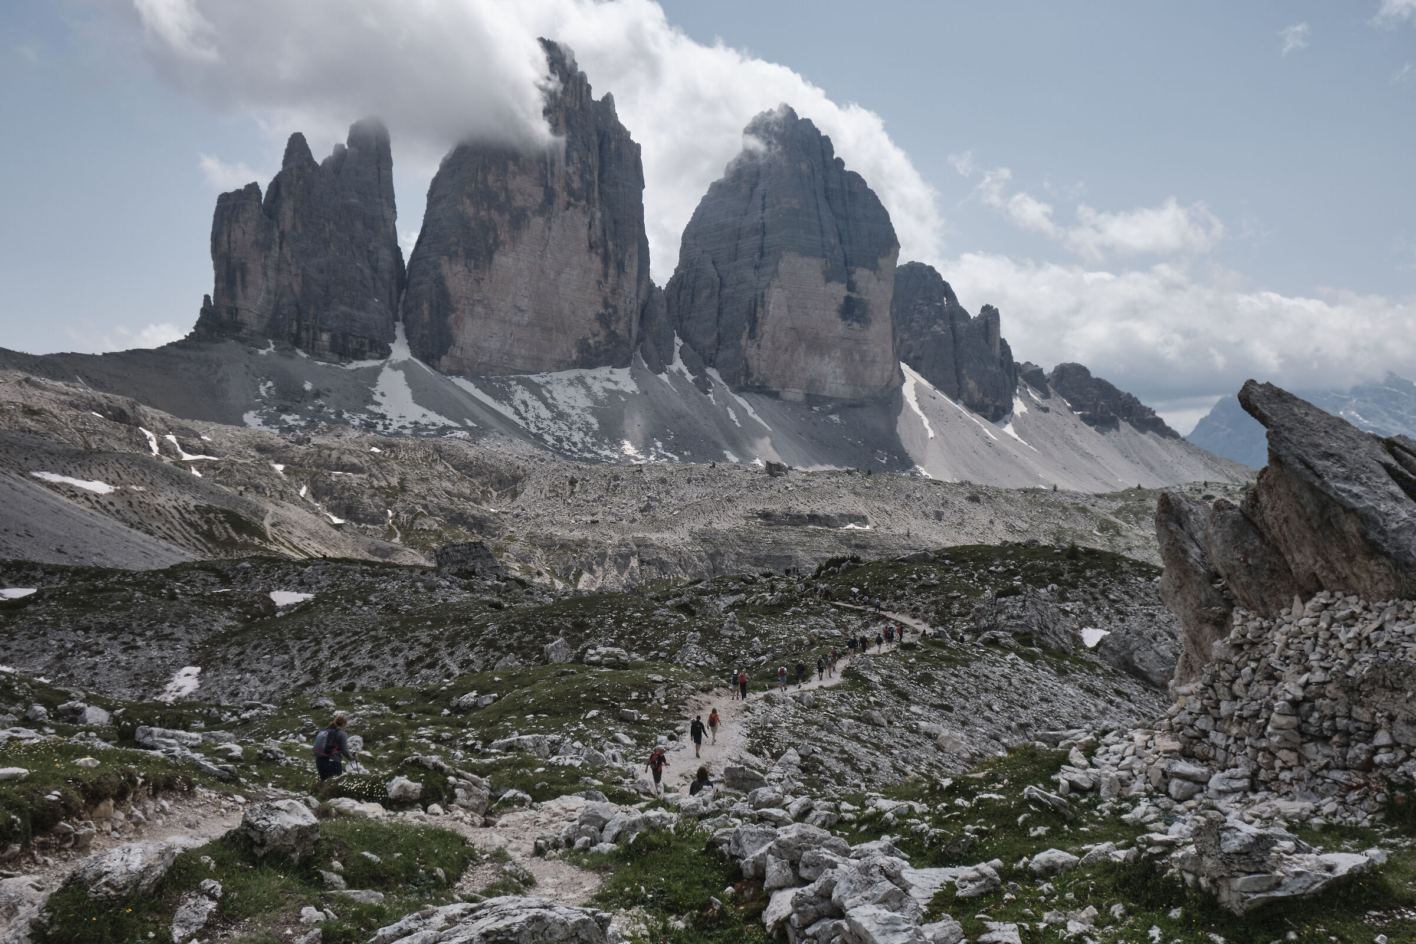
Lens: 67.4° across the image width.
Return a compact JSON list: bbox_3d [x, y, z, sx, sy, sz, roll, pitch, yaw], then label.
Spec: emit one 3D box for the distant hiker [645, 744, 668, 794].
[{"bbox_3d":[-1.716,10.055,35.800,0.760,1.730,0.520,1,5,14],"label":"distant hiker"}]

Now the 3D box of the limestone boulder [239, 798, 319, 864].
[{"bbox_3d":[-5.281,4.437,13.100,0.920,0.580,0.720,-2,5,-22],"label":"limestone boulder"}]

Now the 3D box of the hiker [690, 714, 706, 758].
[{"bbox_3d":[-0.336,10.756,43.000,0.640,1.770,0.480,1,5,8],"label":"hiker"}]

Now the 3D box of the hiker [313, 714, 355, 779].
[{"bbox_3d":[-6.916,5.307,19.700,0.580,1.650,0.620,2,5,24],"label":"hiker"}]

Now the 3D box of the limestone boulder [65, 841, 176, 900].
[{"bbox_3d":[-6.135,4.165,11.100,1.050,0.420,0.660,-4,6,-38],"label":"limestone boulder"}]

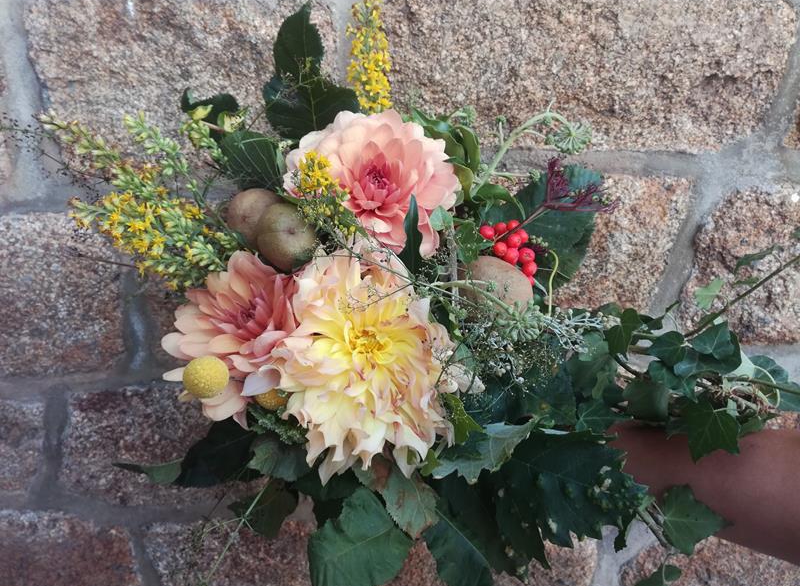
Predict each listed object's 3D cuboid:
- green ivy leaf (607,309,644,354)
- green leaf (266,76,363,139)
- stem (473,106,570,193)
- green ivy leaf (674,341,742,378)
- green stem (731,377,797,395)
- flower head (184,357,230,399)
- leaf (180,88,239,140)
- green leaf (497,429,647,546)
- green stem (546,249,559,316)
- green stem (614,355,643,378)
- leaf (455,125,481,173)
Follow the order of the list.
[{"bbox_3d":[0.164,0.028,0.455,0.027,0.035,0.013,-1,6,6],"label":"green ivy leaf"},{"bbox_3d":[-0.075,-0.156,0.535,0.082,0.062,0.022,-2,7,0],"label":"green leaf"},{"bbox_3d":[0.088,-0.103,0.460,0.032,0.084,0.022,42,0,0],"label":"stem"},{"bbox_3d":[0.230,0.049,0.465,0.051,0.028,0.026,-3,-30,-8],"label":"green ivy leaf"},{"bbox_3d":[0.285,0.073,0.490,0.055,0.007,0.007,11,-6,-6],"label":"green stem"},{"bbox_3d":[-0.136,0.059,0.435,0.031,0.031,0.031,-2,6,0],"label":"flower head"},{"bbox_3d":[-0.148,-0.140,0.485,0.045,0.040,0.018,-1,6,6],"label":"leaf"},{"bbox_3d":[0.126,0.143,0.460,0.110,0.084,0.028,11,-12,-1],"label":"green leaf"},{"bbox_3d":[0.117,-0.006,0.475,0.008,0.052,0.009,-2,7,0],"label":"green stem"},{"bbox_3d":[0.168,0.054,0.460,0.025,0.005,0.006,41,0,0],"label":"green stem"},{"bbox_3d":[0.053,-0.113,0.490,0.021,0.038,0.016,-6,-4,-12],"label":"leaf"}]

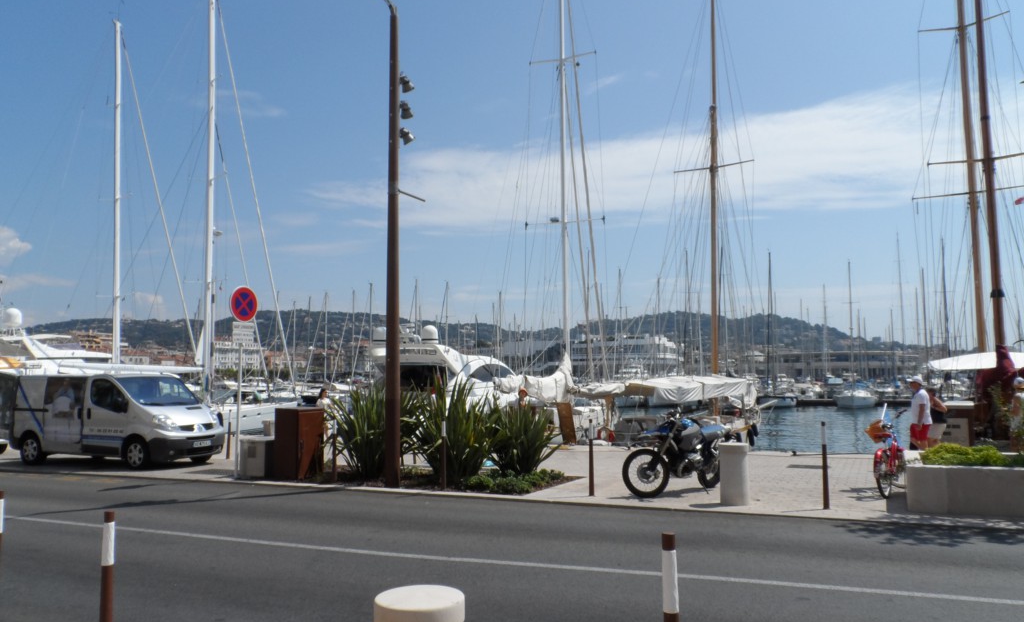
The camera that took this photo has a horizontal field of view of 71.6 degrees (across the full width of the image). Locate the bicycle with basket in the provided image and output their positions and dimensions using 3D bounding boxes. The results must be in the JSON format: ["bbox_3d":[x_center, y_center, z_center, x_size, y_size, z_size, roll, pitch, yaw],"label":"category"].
[{"bbox_3d":[5.563,2.104,10.470,0.600,1.170,1.750,-6,-8,40],"label":"bicycle with basket"}]

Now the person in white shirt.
[{"bbox_3d":[7.581,2.077,13.185,0.420,1.710,0.470,-3,-6,27],"label":"person in white shirt"}]

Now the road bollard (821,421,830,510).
[{"bbox_3d":[4.154,2.041,9.418,0.080,1.130,0.080,-2,-6,22],"label":"road bollard"}]

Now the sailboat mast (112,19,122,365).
[{"bbox_3d":[-21.525,-5.753,38.742,0.320,21.140,0.320,-5,-6,21],"label":"sailboat mast"}]

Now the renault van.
[{"bbox_3d":[-8.894,2.466,16.157,4.800,1.970,1.930,-3,-7,21],"label":"renault van"}]

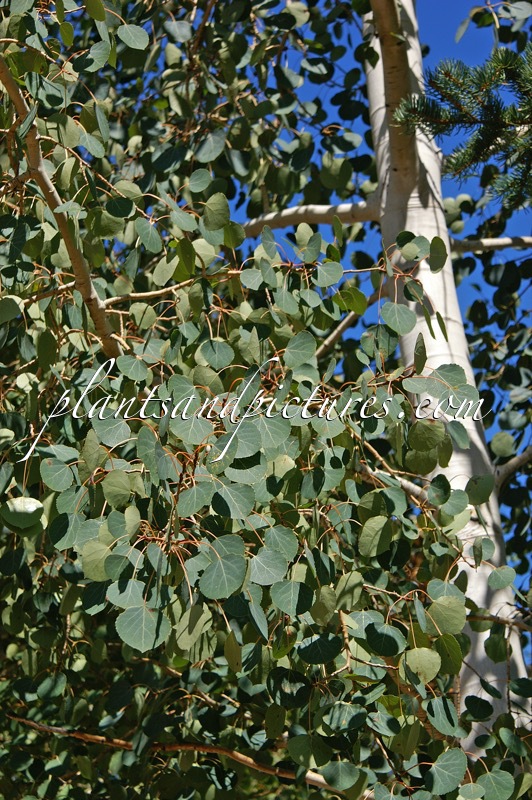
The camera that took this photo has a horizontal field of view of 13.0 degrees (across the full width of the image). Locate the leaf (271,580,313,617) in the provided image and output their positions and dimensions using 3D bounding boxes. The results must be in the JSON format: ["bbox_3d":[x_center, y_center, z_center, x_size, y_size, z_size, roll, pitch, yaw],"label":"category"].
[{"bbox_3d":[0.030,0.230,2.700,0.050,0.046,0.009,-3,-24,2],"label":"leaf"}]

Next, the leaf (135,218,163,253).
[{"bbox_3d":[-0.143,-0.201,2.850,0.042,0.048,0.009,-37,-2,-45],"label":"leaf"}]

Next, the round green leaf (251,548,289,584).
[{"bbox_3d":[0.004,0.191,2.660,0.043,0.043,0.009,-24,-16,-14],"label":"round green leaf"}]

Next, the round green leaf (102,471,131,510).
[{"bbox_3d":[-0.174,0.104,2.720,0.042,0.045,0.009,9,-13,-29],"label":"round green leaf"}]

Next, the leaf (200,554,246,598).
[{"bbox_3d":[-0.049,0.200,2.620,0.052,0.049,0.009,-6,-14,-1],"label":"leaf"}]

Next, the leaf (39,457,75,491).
[{"bbox_3d":[-0.243,0.087,2.720,0.040,0.040,0.009,18,-15,11],"label":"leaf"}]

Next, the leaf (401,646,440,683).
[{"bbox_3d":[0.178,0.304,2.680,0.047,0.044,0.009,-9,-11,-8],"label":"leaf"}]

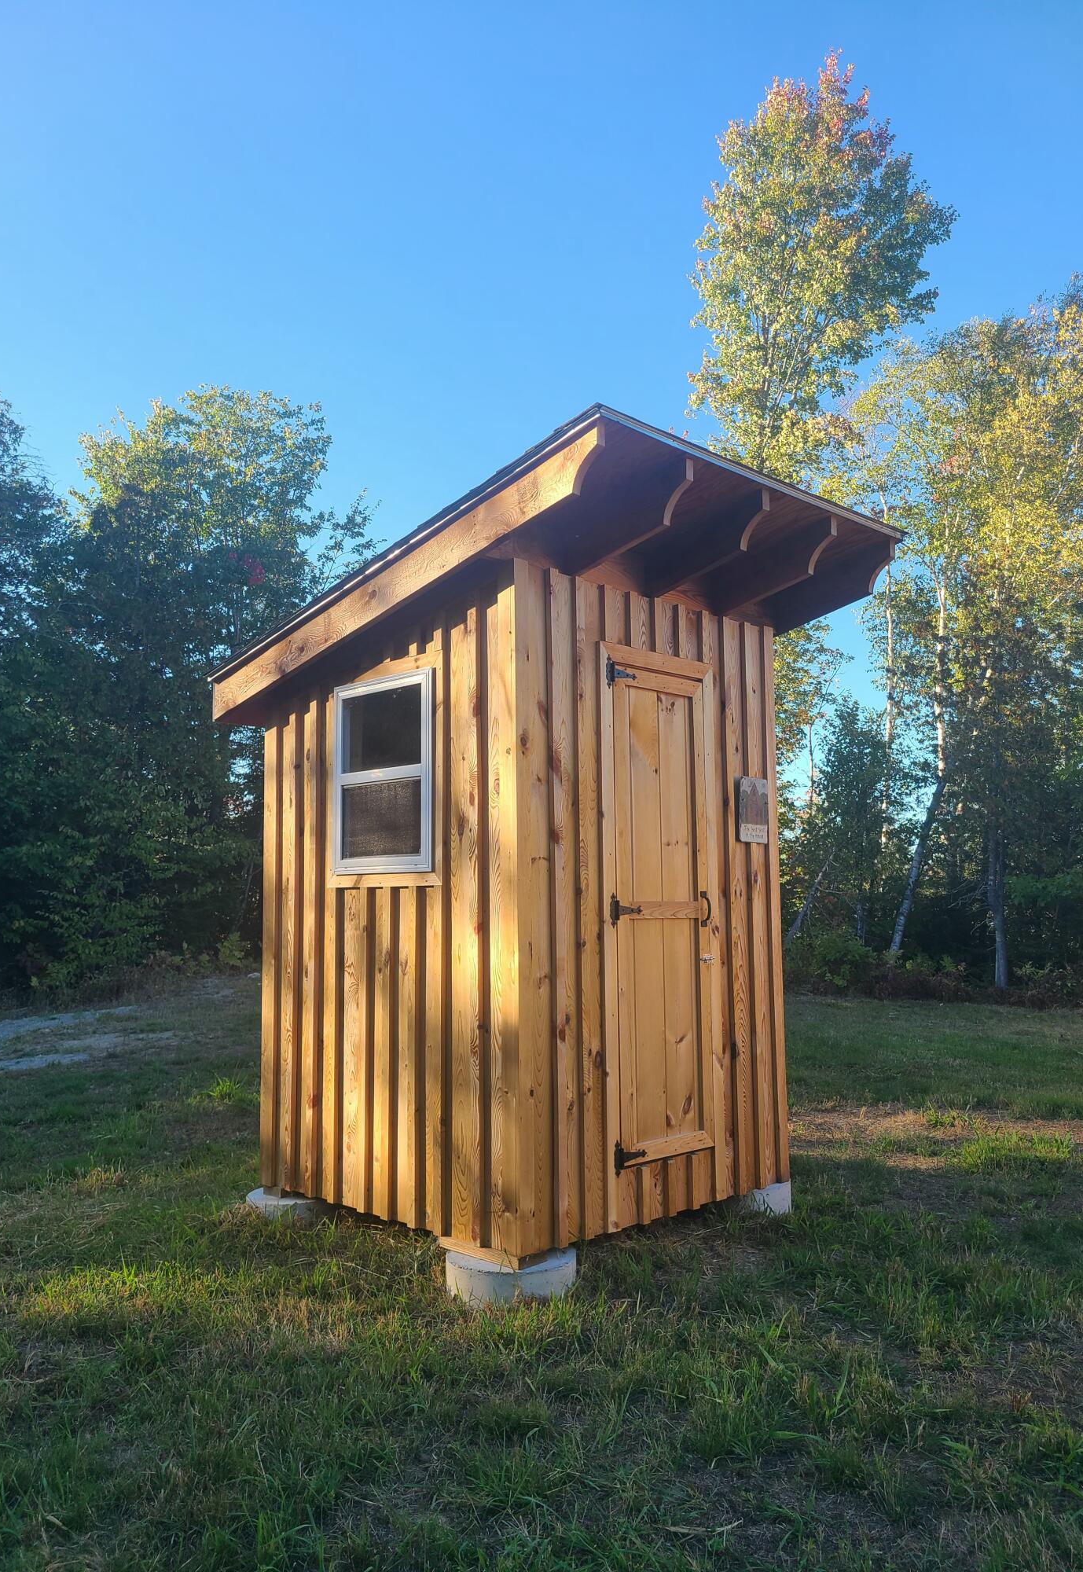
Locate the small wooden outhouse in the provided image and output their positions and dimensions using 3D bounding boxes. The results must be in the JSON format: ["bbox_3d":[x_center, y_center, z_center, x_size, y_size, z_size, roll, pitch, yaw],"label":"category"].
[{"bbox_3d":[0.023,0.345,5.110,1.900,2.799,2.460,5,-8,-44],"label":"small wooden outhouse"}]

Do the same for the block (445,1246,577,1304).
[{"bbox_3d":[-0.106,1.720,4.174,0.459,0.127,0.459,5,-8,-44],"label":"block"}]

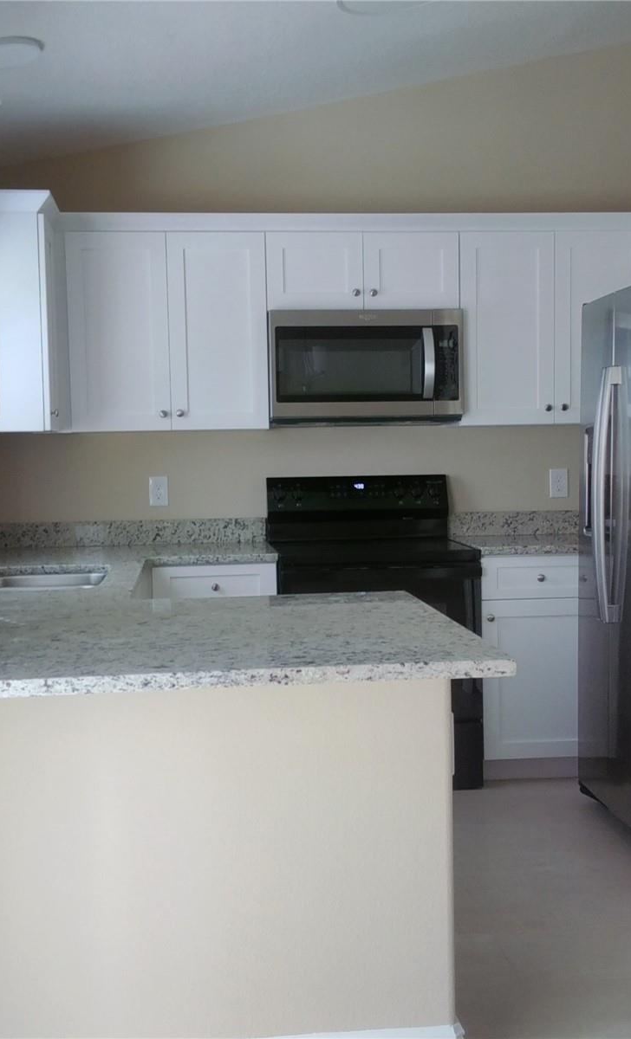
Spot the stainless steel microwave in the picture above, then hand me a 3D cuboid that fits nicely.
[{"bbox_3d":[0.181,-0.600,4.488,0.754,0.428,0.395,-1,3,-7],"label":"stainless steel microwave"}]

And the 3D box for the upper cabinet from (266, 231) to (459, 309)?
[{"bbox_3d":[0.169,-0.974,4.503,0.761,0.314,0.330,-1,3,-7],"label":"upper cabinet"}]

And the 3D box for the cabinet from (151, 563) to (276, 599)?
[{"bbox_3d":[-0.393,0.579,4.373,0.455,0.871,0.630,-1,3,-7],"label":"cabinet"}]

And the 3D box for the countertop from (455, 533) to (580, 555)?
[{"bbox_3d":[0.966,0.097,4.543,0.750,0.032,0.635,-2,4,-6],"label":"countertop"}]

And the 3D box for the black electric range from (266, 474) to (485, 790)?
[{"bbox_3d":[0.215,0.421,4.395,0.755,1.163,0.680,-1,3,-7],"label":"black electric range"}]

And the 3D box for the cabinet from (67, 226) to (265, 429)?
[{"bbox_3d":[-0.583,-0.735,4.482,0.763,0.763,0.326,-2,4,-6],"label":"cabinet"}]

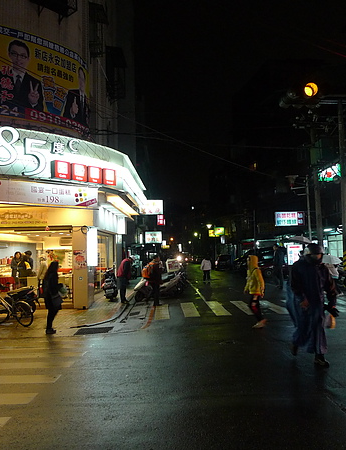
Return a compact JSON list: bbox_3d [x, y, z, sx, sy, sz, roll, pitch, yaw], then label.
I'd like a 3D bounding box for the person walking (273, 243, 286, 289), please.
[{"bbox_3d":[4.429,1.726,17.300,0.500,1.740,0.460,-1,-4,-3],"label":"person walking"}]

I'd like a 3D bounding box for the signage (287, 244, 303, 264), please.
[{"bbox_3d":[5.742,1.397,19.500,0.740,1.000,0.200,-2,-4,7],"label":"signage"}]

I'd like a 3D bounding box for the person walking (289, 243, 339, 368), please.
[{"bbox_3d":[2.088,1.156,6.183,0.620,1.770,0.500,0,-4,-13],"label":"person walking"}]

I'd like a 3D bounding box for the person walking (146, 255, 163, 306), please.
[{"bbox_3d":[-0.604,1.756,13.286,0.520,1.600,0.480,-1,-4,-6],"label":"person walking"}]

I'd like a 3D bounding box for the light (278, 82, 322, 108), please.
[{"bbox_3d":[3.262,-3.300,10.600,0.980,0.420,0.500,-1,-4,2],"label":"light"}]

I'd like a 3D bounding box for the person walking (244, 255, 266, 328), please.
[{"bbox_3d":[1.820,1.440,9.312,0.450,1.600,0.450,0,-4,-21],"label":"person walking"}]

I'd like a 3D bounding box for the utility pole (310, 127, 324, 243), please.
[{"bbox_3d":[7.097,-1.005,20.211,0.330,7.700,0.330,-1,-4,0],"label":"utility pole"}]

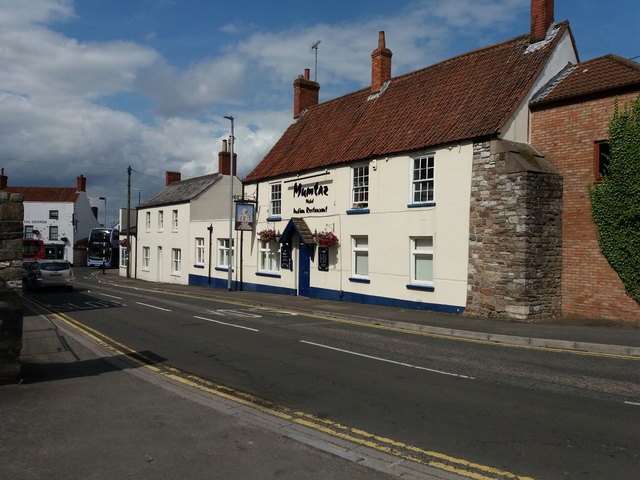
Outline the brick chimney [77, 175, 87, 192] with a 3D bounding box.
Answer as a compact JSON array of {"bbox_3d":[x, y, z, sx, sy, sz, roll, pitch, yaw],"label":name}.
[{"bbox_3d":[-28.158,-6.666,61.300,0.800,1.950,0.850,1,0,-2],"label":"brick chimney"}]

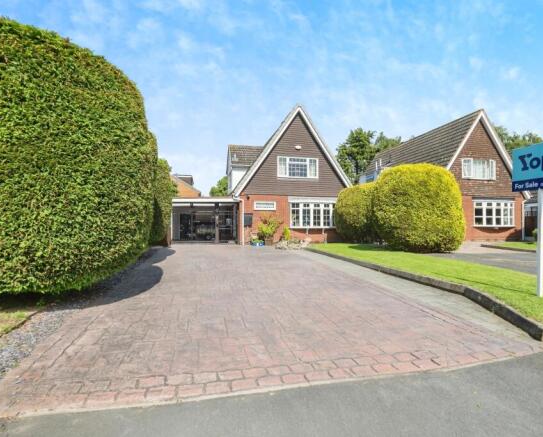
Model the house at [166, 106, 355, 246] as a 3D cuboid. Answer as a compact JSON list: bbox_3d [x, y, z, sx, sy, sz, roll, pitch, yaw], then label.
[{"bbox_3d":[-1.304,-2.335,19.092,9.800,7.390,10.300,0,0,-15],"label":"house"}]

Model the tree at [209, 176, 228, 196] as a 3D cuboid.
[{"bbox_3d":[-4.700,-1.450,28.000,4.000,5.700,4.000,0,0,0],"label":"tree"}]

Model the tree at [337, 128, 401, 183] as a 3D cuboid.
[{"bbox_3d":[12.100,-4.900,34.000,7.500,12.500,7.500,0,0,0],"label":"tree"}]

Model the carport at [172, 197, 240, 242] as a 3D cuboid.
[{"bbox_3d":[-3.876,0.170,15.865,3.160,2.340,5.400,0,0,-15],"label":"carport"}]

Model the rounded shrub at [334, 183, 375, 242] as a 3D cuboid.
[{"bbox_3d":[4.320,-0.240,13.600,2.250,3.120,2.400,0,0,-15],"label":"rounded shrub"}]

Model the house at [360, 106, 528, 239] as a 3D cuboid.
[{"bbox_3d":[10.860,-2.430,20.600,6.800,7.380,10.800,0,0,-10],"label":"house"}]

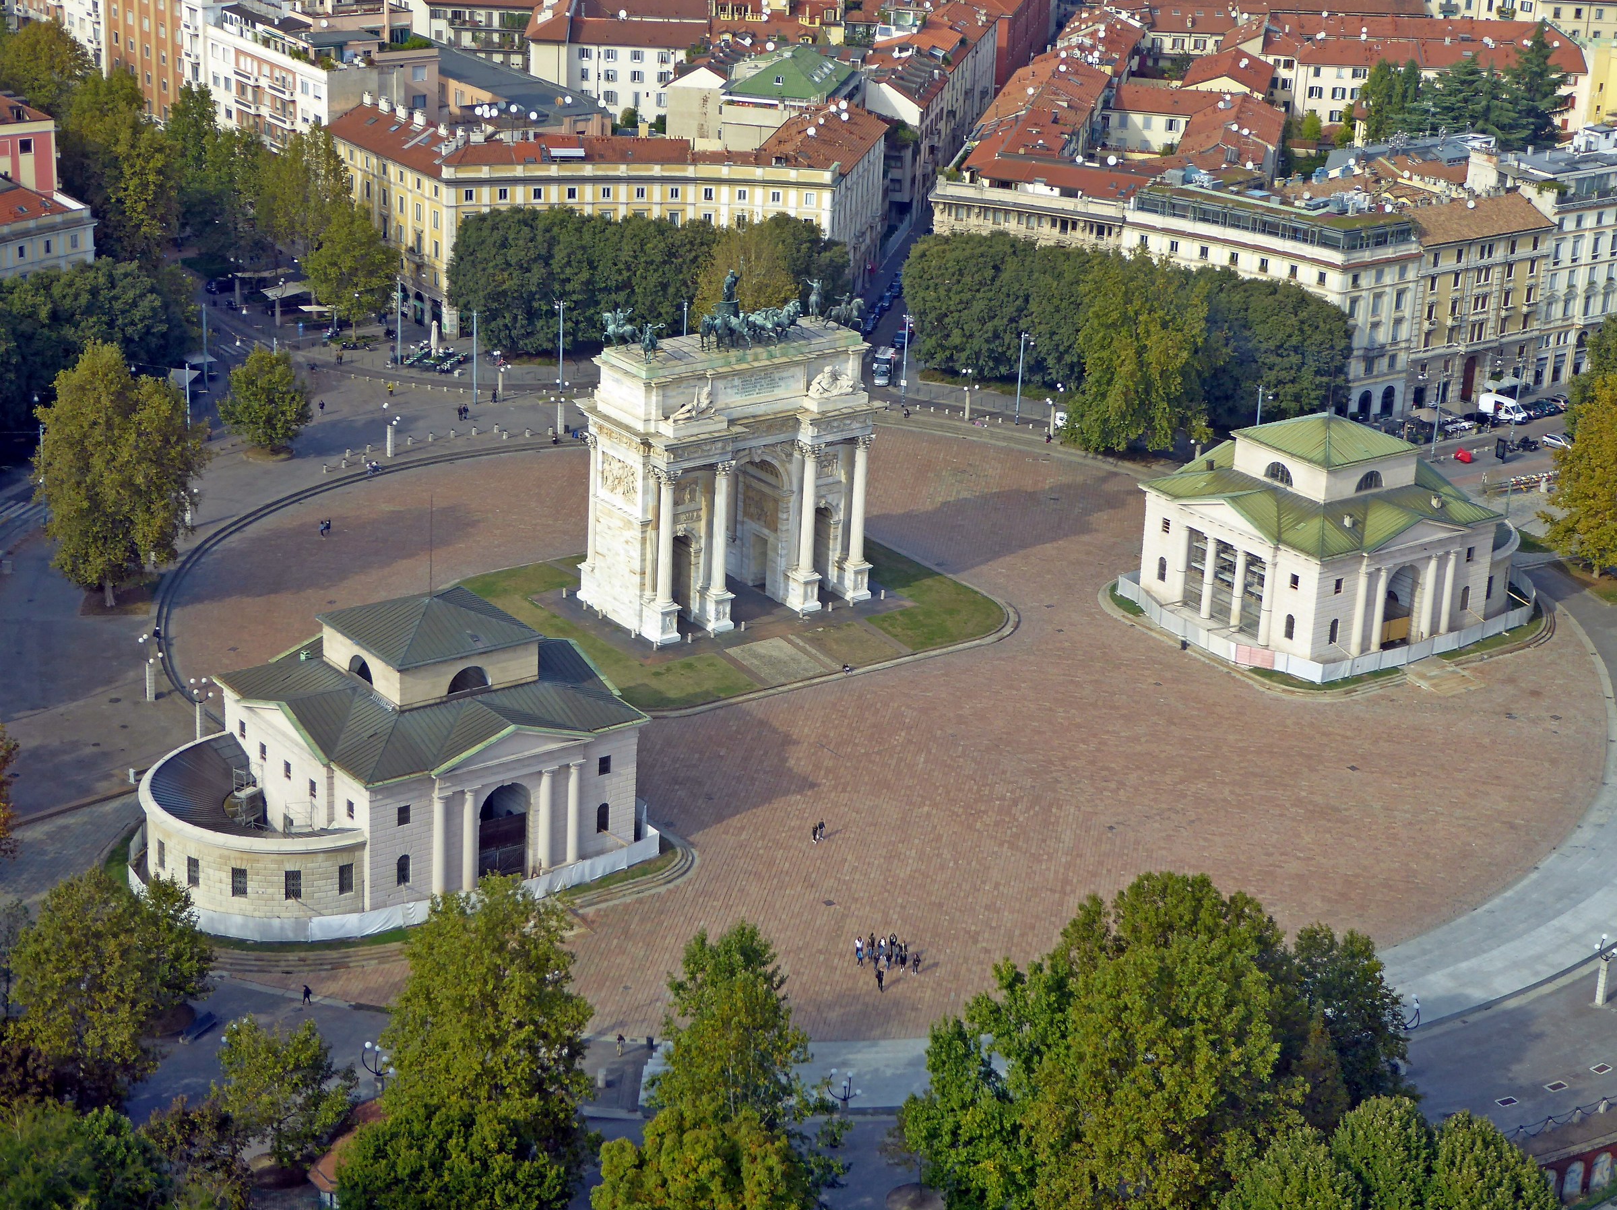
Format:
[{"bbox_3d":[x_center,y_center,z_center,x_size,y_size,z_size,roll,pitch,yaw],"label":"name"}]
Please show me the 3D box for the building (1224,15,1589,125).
[{"bbox_3d":[96.634,-83.975,489.865,55.000,16.500,30.000,0,21,-9],"label":"building"}]

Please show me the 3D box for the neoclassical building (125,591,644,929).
[{"bbox_3d":[-33.146,9.129,226.201,35.500,18.600,23.400,-13,26,-36],"label":"neoclassical building"}]

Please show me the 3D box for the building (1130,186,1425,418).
[{"bbox_3d":[51.812,-34.396,344.753,31.000,23.600,14.500,17,25,32],"label":"building"}]

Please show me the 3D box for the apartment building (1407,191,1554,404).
[{"bbox_3d":[73.963,-36.237,355.227,24.000,21.900,14.000,-13,26,-36],"label":"apartment building"}]

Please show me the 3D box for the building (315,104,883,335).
[{"bbox_3d":[-21.732,-47.015,367.697,69.000,22.600,35.000,0,21,-9],"label":"building"}]

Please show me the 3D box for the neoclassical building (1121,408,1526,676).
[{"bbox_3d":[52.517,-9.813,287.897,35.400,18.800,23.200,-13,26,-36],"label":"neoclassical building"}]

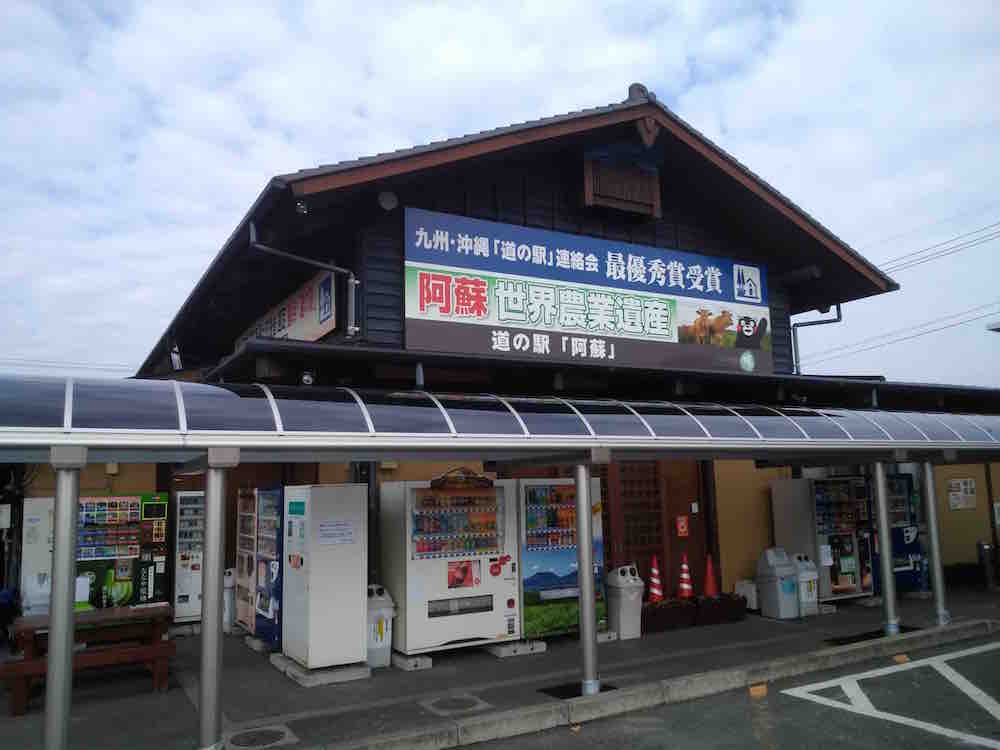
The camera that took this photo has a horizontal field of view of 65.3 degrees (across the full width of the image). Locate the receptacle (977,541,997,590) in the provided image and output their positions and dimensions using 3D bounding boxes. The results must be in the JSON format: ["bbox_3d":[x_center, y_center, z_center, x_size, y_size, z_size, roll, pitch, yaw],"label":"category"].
[{"bbox_3d":[8.420,3.297,13.500,0.290,0.820,0.290,3,-9,-31],"label":"receptacle"}]

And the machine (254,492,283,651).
[{"bbox_3d":[-2.482,2.317,9.598,0.720,1.829,1.194,3,-9,-31],"label":"machine"}]

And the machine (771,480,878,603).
[{"bbox_3d":[5.153,2.590,12.517,1.270,1.827,0.780,3,-9,-31],"label":"machine"}]

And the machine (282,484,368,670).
[{"bbox_3d":[-1.913,2.139,8.535,0.620,1.828,0.920,3,-9,-29],"label":"machine"}]

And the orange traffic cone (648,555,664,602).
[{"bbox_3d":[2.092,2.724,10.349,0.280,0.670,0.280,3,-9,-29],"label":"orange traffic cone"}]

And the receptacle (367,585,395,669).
[{"bbox_3d":[-1.386,2.712,8.472,0.350,0.853,0.380,3,-9,-29],"label":"receptacle"}]

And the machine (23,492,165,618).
[{"bbox_3d":[-5.367,2.527,10.350,1.620,1.820,0.750,3,-9,-29],"label":"machine"}]

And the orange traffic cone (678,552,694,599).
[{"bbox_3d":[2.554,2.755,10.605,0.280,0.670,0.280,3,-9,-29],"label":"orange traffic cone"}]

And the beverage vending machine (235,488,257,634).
[{"bbox_3d":[-3.105,2.487,10.704,0.740,1.827,1.064,3,-9,-31],"label":"beverage vending machine"}]

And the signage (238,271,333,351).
[{"bbox_3d":[-3.757,-0.639,12.995,0.100,0.920,6.450,3,-9,-29],"label":"signage"}]

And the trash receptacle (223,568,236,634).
[{"bbox_3d":[-3.840,3.151,10.900,0.360,0.890,0.290,3,-9,-31],"label":"trash receptacle"}]

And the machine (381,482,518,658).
[{"bbox_3d":[-0.578,2.154,9.084,1.405,1.830,0.754,3,-9,-29],"label":"machine"}]

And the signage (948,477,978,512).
[{"bbox_3d":[8.585,2.231,14.500,0.880,0.580,0.030,3,-9,-31],"label":"signage"}]

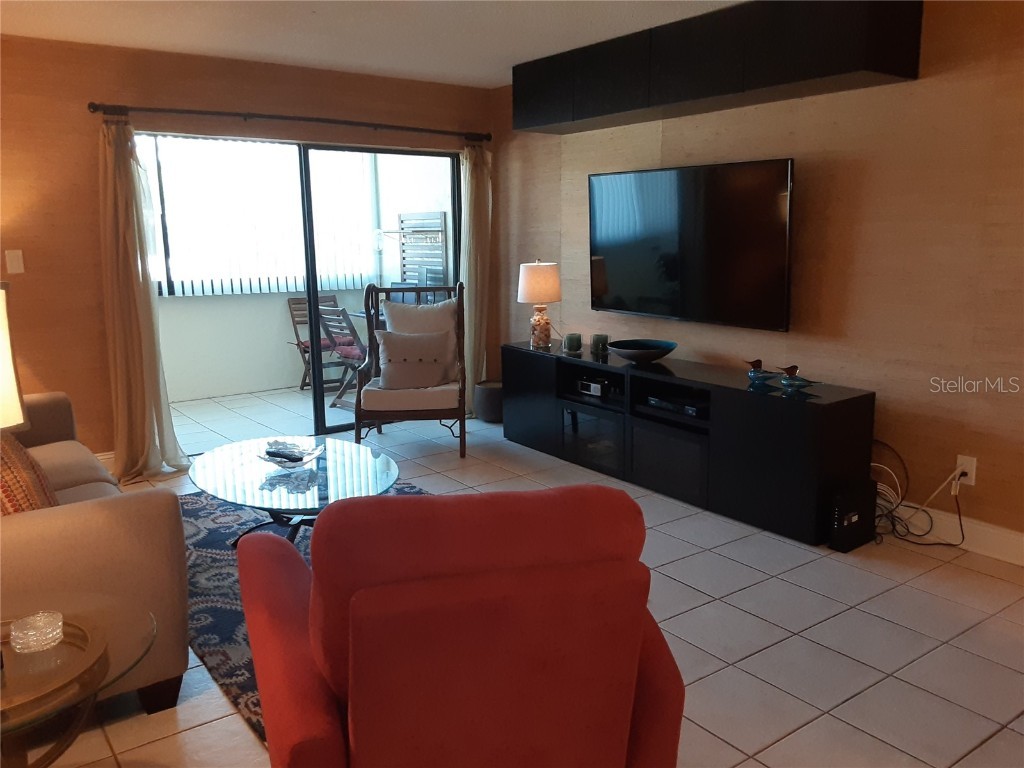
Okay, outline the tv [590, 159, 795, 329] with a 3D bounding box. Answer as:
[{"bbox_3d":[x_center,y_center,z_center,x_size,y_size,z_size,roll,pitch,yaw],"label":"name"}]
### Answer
[{"bbox_3d":[0.942,-0.775,4.472,0.055,0.830,1.450,-12,15,-35],"label":"tv"}]

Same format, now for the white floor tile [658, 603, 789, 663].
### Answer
[{"bbox_3d":[0.730,0.847,2.759,0.332,0.012,0.332,-7,12,-35],"label":"white floor tile"}]

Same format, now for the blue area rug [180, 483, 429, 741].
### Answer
[{"bbox_3d":[-0.776,0.737,3.493,1.480,0.010,2.420,-8,13,-35],"label":"blue area rug"}]

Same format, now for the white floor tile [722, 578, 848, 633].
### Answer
[{"bbox_3d":[1.004,0.811,2.954,0.332,0.012,0.332,-7,12,-35],"label":"white floor tile"}]

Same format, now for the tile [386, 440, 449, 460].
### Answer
[{"bbox_3d":[-0.579,0.430,5.113,0.332,0.012,0.332,-7,12,-35],"label":"tile"}]

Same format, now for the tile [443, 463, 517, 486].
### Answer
[{"bbox_3d":[-0.184,0.533,4.654,0.337,0.010,0.337,-8,13,-35],"label":"tile"}]

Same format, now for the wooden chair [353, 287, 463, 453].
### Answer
[{"bbox_3d":[-0.634,-0.122,5.262,0.700,1.060,0.780,0,10,0],"label":"wooden chair"}]

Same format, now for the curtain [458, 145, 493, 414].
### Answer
[{"bbox_3d":[-0.264,-0.732,5.969,0.280,1.970,0.140,-7,12,-35],"label":"curtain"}]

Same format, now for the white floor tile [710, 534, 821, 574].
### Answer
[{"bbox_3d":[1.107,0.746,3.490,0.337,0.010,0.337,-8,13,-35],"label":"white floor tile"}]

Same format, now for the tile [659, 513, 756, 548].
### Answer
[{"bbox_3d":[0.882,0.680,3.688,0.332,0.012,0.332,-7,12,-35],"label":"tile"}]

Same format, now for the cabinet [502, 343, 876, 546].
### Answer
[{"bbox_3d":[0.812,0.212,4.589,0.415,0.645,2.400,-8,13,-35],"label":"cabinet"}]

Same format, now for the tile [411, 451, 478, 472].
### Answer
[{"bbox_3d":[-0.389,0.483,4.928,0.337,0.010,0.337,-8,13,-35],"label":"tile"}]

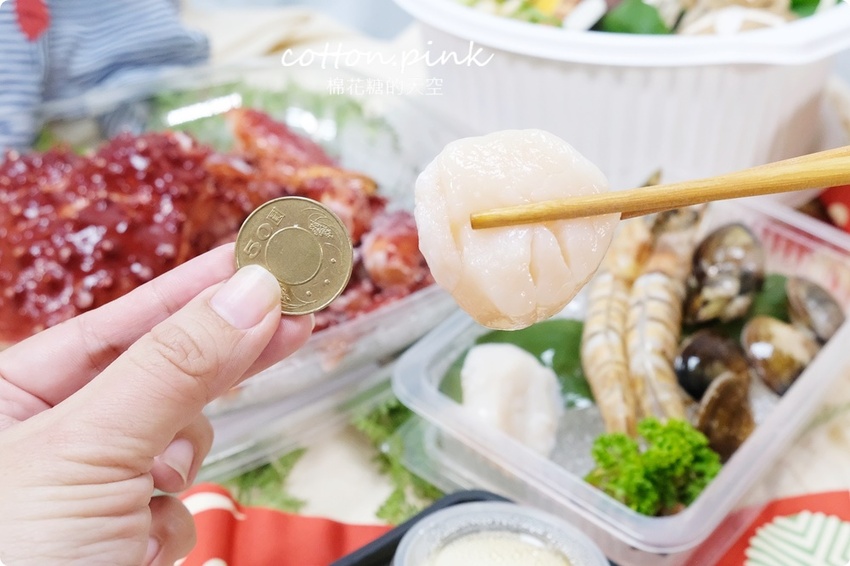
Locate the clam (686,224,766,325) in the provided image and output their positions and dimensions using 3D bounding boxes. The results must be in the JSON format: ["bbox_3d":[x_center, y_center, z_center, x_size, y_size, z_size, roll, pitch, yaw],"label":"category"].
[{"bbox_3d":[0.141,-0.004,0.400,0.038,0.046,0.027,27,22,21],"label":"clam"}]

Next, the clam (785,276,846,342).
[{"bbox_3d":[0.180,0.012,0.390,0.038,0.024,0.033,49,45,4],"label":"clam"}]

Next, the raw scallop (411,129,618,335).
[{"bbox_3d":[0.022,-0.013,0.211,0.049,0.028,0.049,1,75,-5],"label":"raw scallop"}]

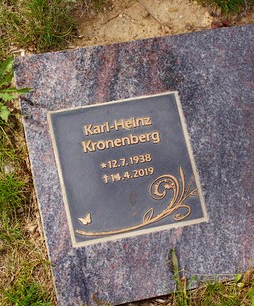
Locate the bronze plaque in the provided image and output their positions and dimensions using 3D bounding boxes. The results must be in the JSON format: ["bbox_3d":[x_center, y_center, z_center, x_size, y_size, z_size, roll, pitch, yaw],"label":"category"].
[{"bbox_3d":[0.001,0.024,1.211,0.217,0.012,0.216,-10,80,-12],"label":"bronze plaque"}]

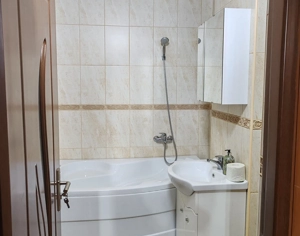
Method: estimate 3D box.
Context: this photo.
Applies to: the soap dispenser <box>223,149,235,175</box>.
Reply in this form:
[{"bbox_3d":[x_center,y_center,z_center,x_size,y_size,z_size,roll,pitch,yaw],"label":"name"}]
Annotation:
[{"bbox_3d":[0.535,0.294,2.107,0.076,0.173,0.068,-1,6,-8],"label":"soap dispenser"}]

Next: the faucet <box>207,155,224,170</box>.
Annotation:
[{"bbox_3d":[0.471,0.320,2.228,0.135,0.098,0.050,-1,6,-8],"label":"faucet"}]

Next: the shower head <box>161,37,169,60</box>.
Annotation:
[{"bbox_3d":[0.153,-0.706,3.172,0.085,0.240,0.100,-1,6,-8],"label":"shower head"}]

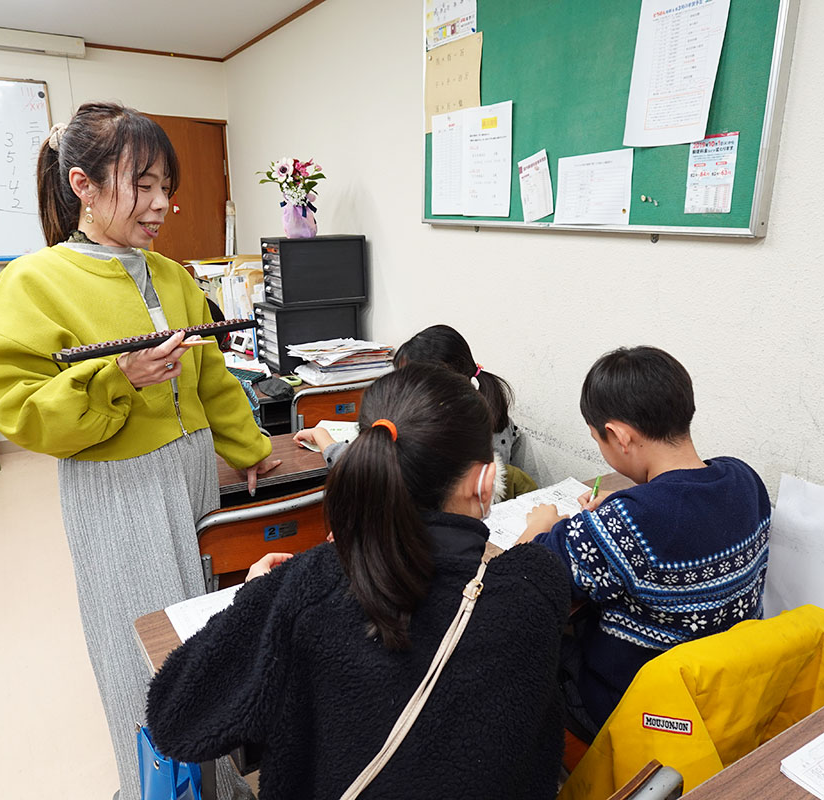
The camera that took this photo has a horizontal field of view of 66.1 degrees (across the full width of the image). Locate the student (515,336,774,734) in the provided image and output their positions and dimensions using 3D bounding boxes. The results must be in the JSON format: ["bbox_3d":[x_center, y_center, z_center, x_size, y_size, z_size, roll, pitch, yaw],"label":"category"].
[{"bbox_3d":[0.425,0.408,1.305,0.460,1.110,0.560,-10,19,-29],"label":"student"}]

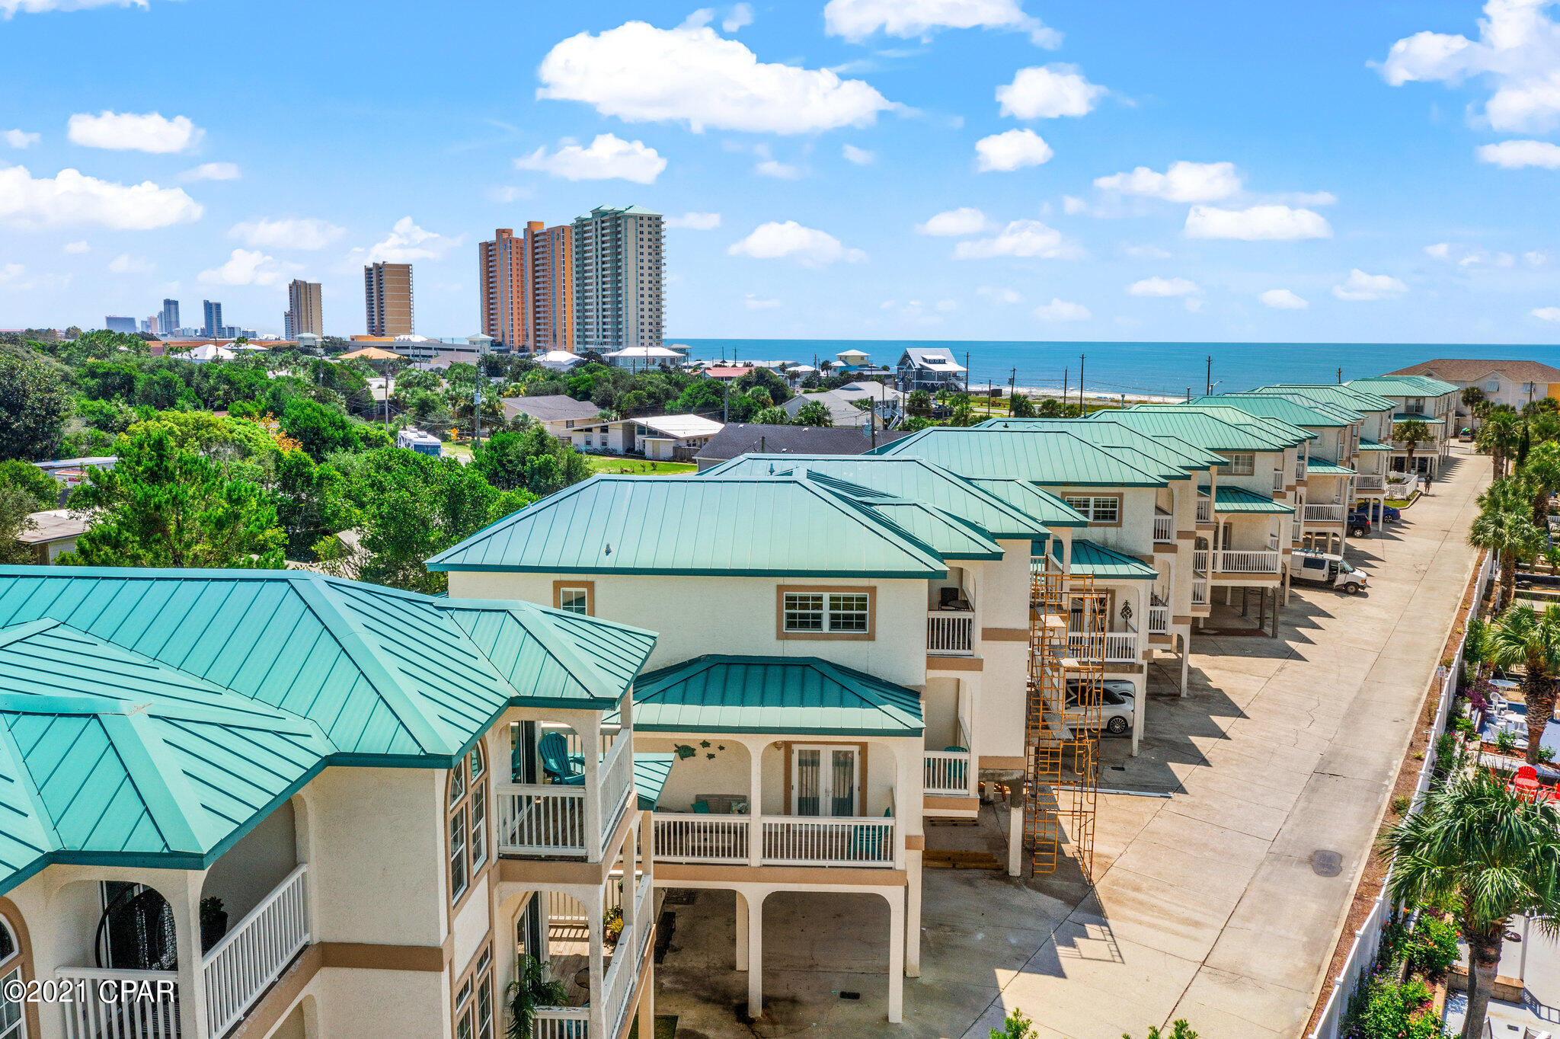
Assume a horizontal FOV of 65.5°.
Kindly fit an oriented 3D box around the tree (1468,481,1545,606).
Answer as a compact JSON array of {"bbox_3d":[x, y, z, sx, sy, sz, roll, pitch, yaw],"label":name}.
[{"bbox_3d":[38.250,1.315,63.865,3.216,6.843,3.216,0,9,0],"label":"tree"}]

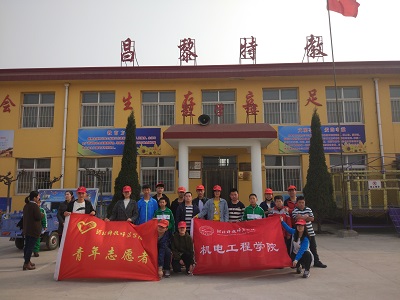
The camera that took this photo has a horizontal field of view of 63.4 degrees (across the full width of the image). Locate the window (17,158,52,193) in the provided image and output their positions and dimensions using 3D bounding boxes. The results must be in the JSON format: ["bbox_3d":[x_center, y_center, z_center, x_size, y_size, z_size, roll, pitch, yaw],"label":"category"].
[{"bbox_3d":[-8.363,1.341,16.246,1.720,1.795,0.150,-1,-7,2],"label":"window"}]

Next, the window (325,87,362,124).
[{"bbox_3d":[7.363,-2.263,16.400,1.778,1.859,0.150,-1,-7,2],"label":"window"}]

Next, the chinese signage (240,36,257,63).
[{"bbox_3d":[2.516,-5.184,16.611,0.847,1.329,0.120,-1,-7,2],"label":"chinese signage"}]

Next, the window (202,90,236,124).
[{"bbox_3d":[1.009,-2.195,16.644,1.778,1.859,0.150,-1,-7,2],"label":"window"}]

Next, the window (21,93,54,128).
[{"bbox_3d":[-8.306,-2.035,16.633,1.704,1.825,0.150,-1,-7,2],"label":"window"}]

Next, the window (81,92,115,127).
[{"bbox_3d":[-5.322,-2.118,16.887,1.778,1.859,0.150,-1,-7,2],"label":"window"}]

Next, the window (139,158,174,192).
[{"bbox_3d":[-2.062,1.243,15.986,1.700,1.774,0.150,-1,-7,2],"label":"window"}]

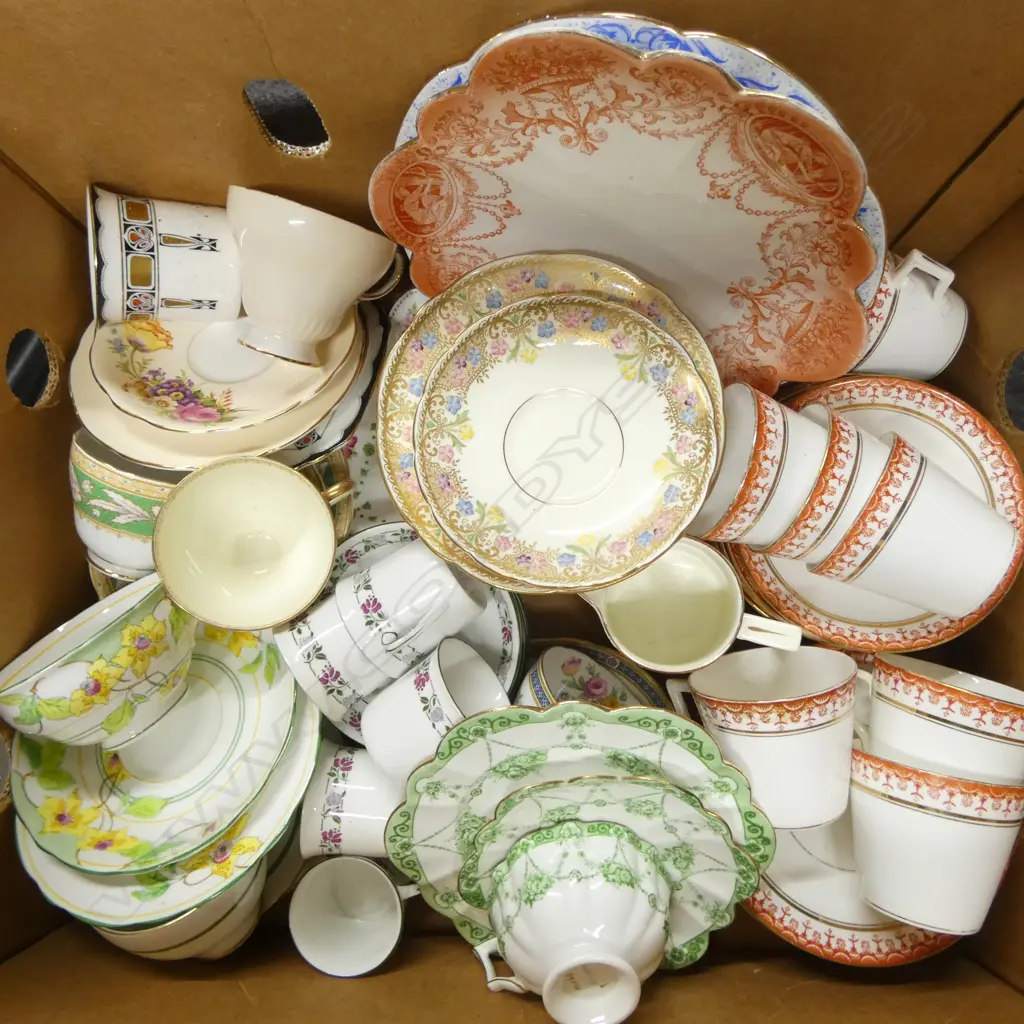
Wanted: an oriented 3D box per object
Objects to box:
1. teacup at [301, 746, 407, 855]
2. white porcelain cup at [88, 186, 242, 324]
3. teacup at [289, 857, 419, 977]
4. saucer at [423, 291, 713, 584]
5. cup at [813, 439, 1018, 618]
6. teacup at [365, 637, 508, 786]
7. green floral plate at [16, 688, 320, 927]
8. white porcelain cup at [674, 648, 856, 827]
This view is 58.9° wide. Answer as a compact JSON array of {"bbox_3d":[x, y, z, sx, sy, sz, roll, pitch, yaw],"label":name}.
[{"bbox_3d":[-0.072,0.151,0.469,0.057,0.067,0.057,6,71,0],"label":"teacup"},{"bbox_3d":[-0.180,-0.129,0.469,0.068,0.080,0.069,-4,106,-26],"label":"white porcelain cup"},{"bbox_3d":[-0.070,0.200,0.473,0.073,0.057,0.057,-15,82,5],"label":"teacup"},{"bbox_3d":[0.025,-0.033,0.437,0.142,0.022,0.142,0,82,3],"label":"saucer"},{"bbox_3d":[0.197,0.012,0.443,0.068,0.090,0.078,32,101,12],"label":"cup"},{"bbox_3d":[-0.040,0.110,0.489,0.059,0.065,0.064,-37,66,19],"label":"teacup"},{"bbox_3d":[-0.172,0.123,0.465,0.166,0.022,0.166,-7,56,11],"label":"green floral plate"},{"bbox_3d":[0.125,0.111,0.446,0.096,0.078,0.068,-5,99,44],"label":"white porcelain cup"}]

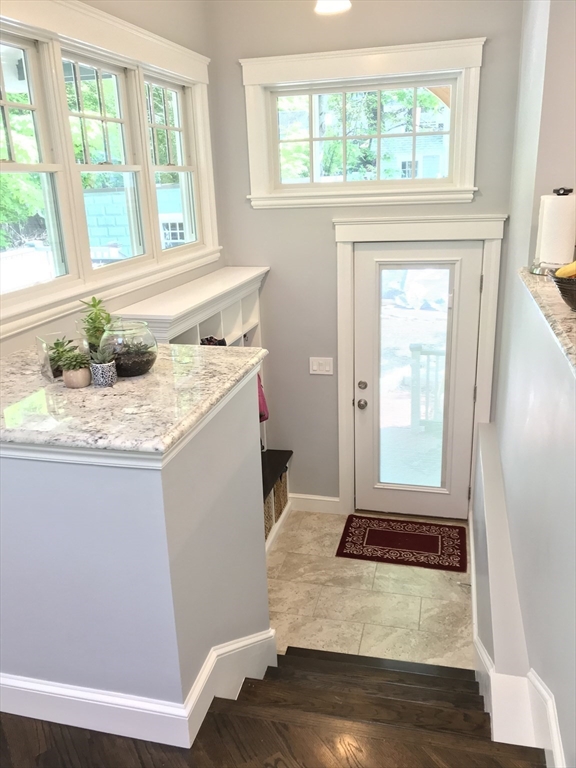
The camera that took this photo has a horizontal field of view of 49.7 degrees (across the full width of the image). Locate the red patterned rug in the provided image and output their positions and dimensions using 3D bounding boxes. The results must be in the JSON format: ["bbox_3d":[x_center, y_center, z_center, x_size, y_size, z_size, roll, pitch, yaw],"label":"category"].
[{"bbox_3d":[0.821,1.121,4.428,0.865,0.012,0.570,3,18,15],"label":"red patterned rug"}]

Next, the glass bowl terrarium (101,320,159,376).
[{"bbox_3d":[-0.495,-0.108,1.939,0.176,0.157,0.176,2,18,13],"label":"glass bowl terrarium"}]

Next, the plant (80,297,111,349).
[{"bbox_3d":[-0.641,-0.205,2.070,0.100,0.180,0.100,2,18,13],"label":"plant"}]

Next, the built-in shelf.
[{"bbox_3d":[-0.480,-0.365,3.656,0.360,0.420,1.750,2,18,13],"label":"built-in shelf"}]

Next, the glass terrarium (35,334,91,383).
[{"bbox_3d":[-0.703,-0.088,1.956,0.127,0.122,0.127,-13,21,-31],"label":"glass terrarium"}]

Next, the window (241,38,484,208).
[{"bbox_3d":[0.446,-1.623,3.974,1.510,0.920,0.130,2,18,13],"label":"window"}]

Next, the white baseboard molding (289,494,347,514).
[{"bbox_3d":[0.213,0.943,4.845,0.410,0.142,0.018,2,18,13],"label":"white baseboard molding"}]

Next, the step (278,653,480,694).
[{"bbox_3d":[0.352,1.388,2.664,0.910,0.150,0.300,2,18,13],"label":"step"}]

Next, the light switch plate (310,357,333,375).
[{"bbox_3d":[0.244,-0.126,4.495,0.166,0.122,0.009,2,18,13],"label":"light switch plate"}]

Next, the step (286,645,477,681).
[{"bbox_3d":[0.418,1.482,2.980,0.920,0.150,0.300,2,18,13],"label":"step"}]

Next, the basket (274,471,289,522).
[{"bbox_3d":[-0.207,0.817,4.636,0.320,0.310,0.360,2,18,13],"label":"basket"}]

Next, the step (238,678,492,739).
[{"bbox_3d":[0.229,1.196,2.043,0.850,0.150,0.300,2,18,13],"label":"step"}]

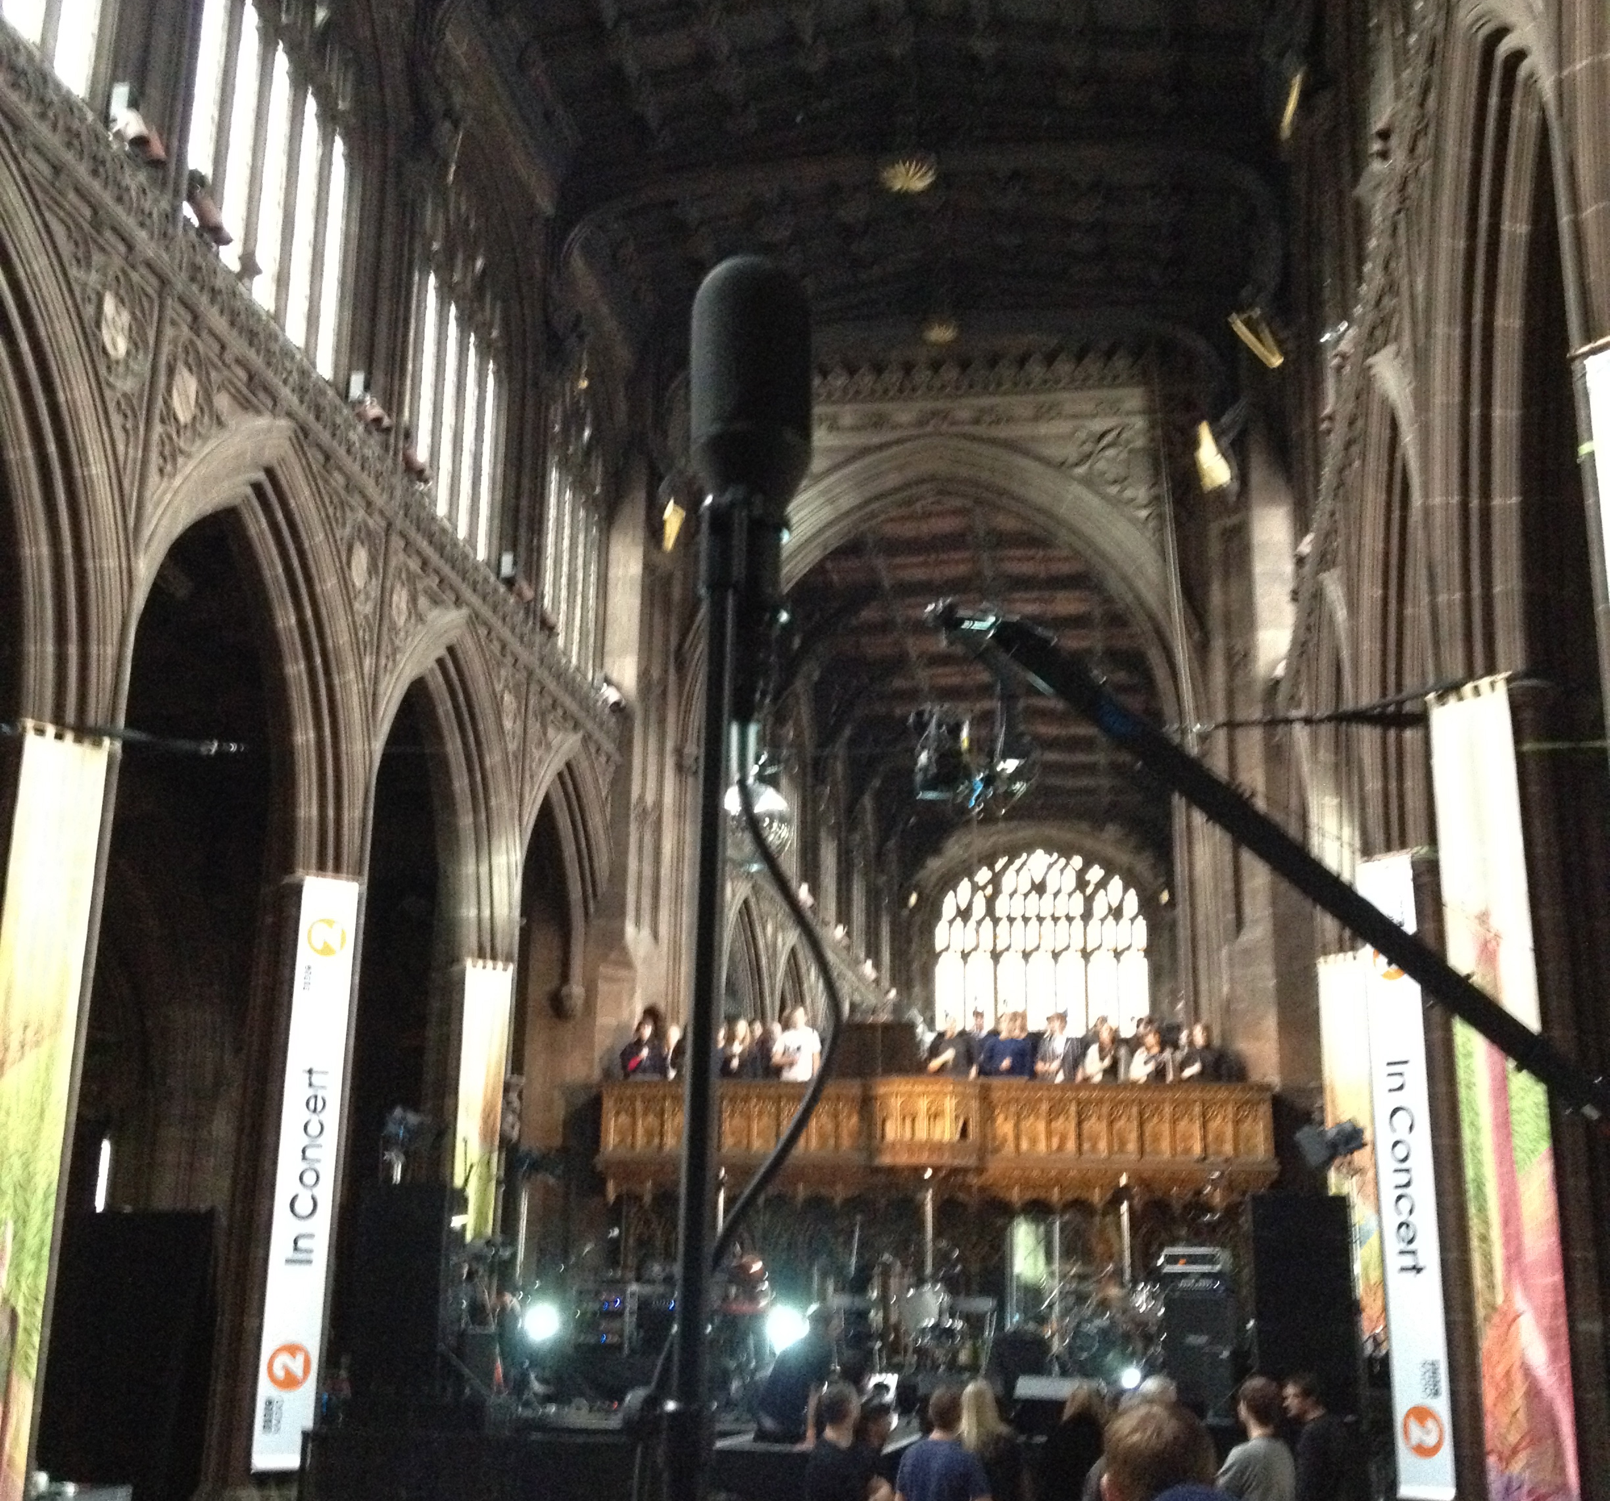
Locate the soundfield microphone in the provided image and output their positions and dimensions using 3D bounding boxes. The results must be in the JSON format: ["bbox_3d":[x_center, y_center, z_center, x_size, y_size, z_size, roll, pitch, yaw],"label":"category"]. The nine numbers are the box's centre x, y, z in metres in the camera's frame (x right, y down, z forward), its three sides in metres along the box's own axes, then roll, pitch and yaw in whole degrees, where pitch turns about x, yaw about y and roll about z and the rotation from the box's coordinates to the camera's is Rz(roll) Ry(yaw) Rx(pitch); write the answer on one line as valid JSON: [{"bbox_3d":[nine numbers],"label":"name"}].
[{"bbox_3d":[-0.042,-0.205,1.697,0.090,0.345,0.090,-2,-16,9],"label":"soundfield microphone"}]

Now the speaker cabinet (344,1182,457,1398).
[{"bbox_3d":[-3.342,4.450,17.904,0.820,1.745,0.800,0,-15,3],"label":"speaker cabinet"}]

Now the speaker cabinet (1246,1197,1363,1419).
[{"bbox_3d":[3.738,4.225,16.252,0.720,1.750,0.720,-2,-16,9],"label":"speaker cabinet"}]

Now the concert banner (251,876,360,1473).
[{"bbox_3d":[-3.881,3.234,16.927,0.442,4.480,0.050,9,-17,-27],"label":"concert banner"}]

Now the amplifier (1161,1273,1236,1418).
[{"bbox_3d":[3.310,5.016,18.236,0.650,1.220,0.420,-4,-16,18],"label":"amplifier"}]

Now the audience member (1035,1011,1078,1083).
[{"bbox_3d":[2.800,3.763,24.121,0.480,1.700,0.300,-2,-16,9],"label":"audience member"}]

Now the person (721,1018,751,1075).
[{"bbox_3d":[-0.829,4.134,26.431,0.460,1.720,0.360,-3,-15,14],"label":"person"}]

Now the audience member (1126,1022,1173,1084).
[{"bbox_3d":[4.081,4.071,25.651,0.520,1.620,0.400,0,-15,3],"label":"audience member"}]

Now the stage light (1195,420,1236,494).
[{"bbox_3d":[4.862,-3.480,25.735,0.380,0.800,0.400,-11,-19,38],"label":"stage light"}]

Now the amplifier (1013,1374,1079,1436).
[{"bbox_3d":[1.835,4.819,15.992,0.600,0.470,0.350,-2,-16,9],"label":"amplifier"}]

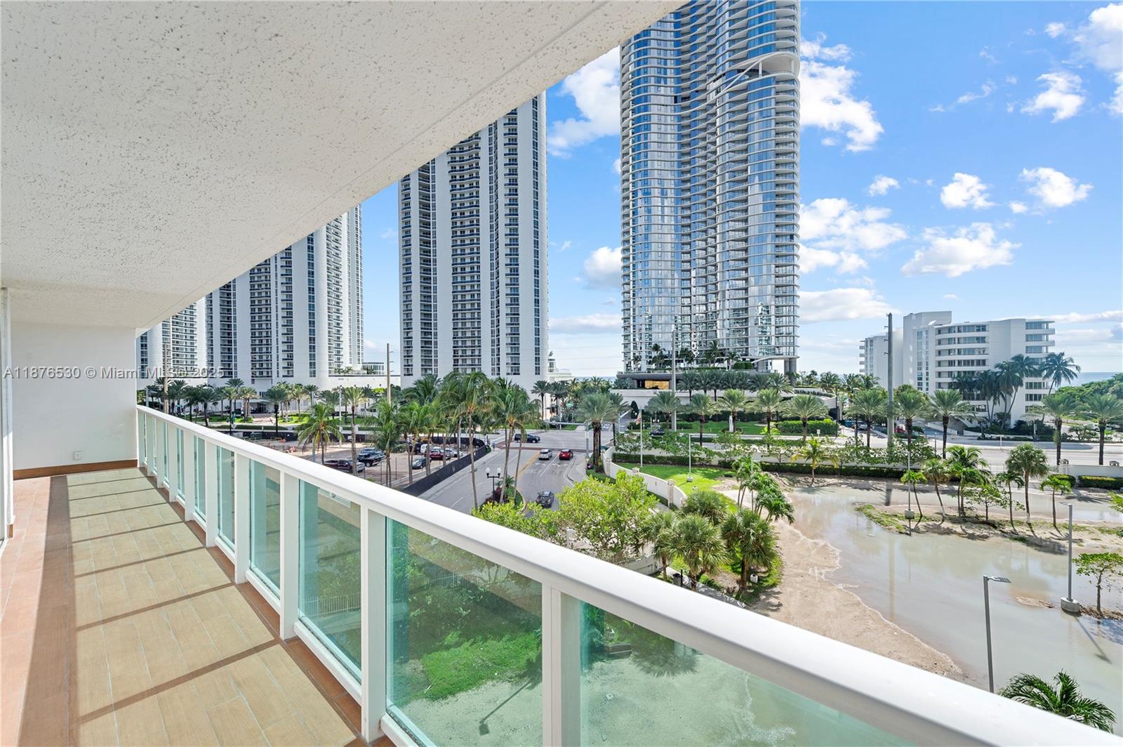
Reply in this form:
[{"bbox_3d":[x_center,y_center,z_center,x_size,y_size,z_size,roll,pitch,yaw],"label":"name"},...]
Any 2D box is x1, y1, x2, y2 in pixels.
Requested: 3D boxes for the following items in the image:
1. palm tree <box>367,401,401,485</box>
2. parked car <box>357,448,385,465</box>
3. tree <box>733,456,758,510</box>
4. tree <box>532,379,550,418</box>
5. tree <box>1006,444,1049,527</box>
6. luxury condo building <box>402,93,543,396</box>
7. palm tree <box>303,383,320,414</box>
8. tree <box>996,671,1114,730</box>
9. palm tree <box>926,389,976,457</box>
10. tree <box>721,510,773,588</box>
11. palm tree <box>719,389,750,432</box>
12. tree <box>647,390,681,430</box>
[{"bbox_3d":[-23.082,9.432,56.895,4.600,11.550,4.600,-1,-1,0],"label":"palm tree"},{"bbox_3d":[-33.331,14.553,74.450,4.900,1.800,1.950,-1,-1,20],"label":"parked car"},{"bbox_3d":[16.639,10.711,39.500,2.200,6.411,2.200,0,0,23],"label":"tree"},{"bbox_3d":[-5.526,8.032,119.500,5.600,12.220,5.500,0,0,-3],"label":"tree"},{"bbox_3d":[44.456,10.560,41.600,3.100,7.650,3.100,-1,0,0],"label":"tree"},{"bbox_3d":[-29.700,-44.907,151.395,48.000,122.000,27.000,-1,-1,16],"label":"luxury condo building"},{"bbox_3d":[-86.106,9.123,150.000,5.400,11.310,5.400,-1,0,0],"label":"palm tree"},{"bbox_3d":[16.146,12.129,14.200,2.800,4.900,2.800,-1,0,0],"label":"tree"},{"bbox_3d":[65.988,8.630,74.000,6.300,11.750,6.300,-1,0,0],"label":"palm tree"},{"bbox_3d":[12.815,12.067,30.140,3.200,5.170,3.200,-1,-1,0],"label":"tree"},{"bbox_3d":[34.461,9.096,87.000,5.800,11.900,5.800,-1,0,0],"label":"palm tree"},{"bbox_3d":[20.676,9.264,87.785,6.500,11.650,6.500,-1,-1,0],"label":"tree"}]

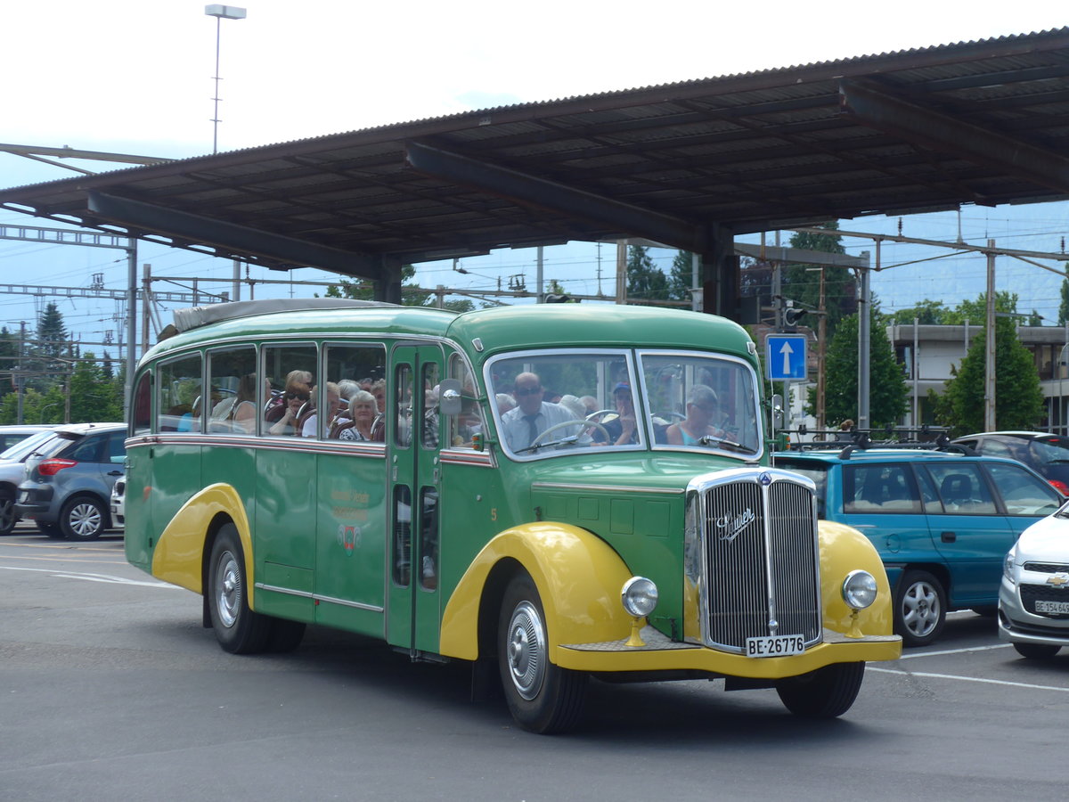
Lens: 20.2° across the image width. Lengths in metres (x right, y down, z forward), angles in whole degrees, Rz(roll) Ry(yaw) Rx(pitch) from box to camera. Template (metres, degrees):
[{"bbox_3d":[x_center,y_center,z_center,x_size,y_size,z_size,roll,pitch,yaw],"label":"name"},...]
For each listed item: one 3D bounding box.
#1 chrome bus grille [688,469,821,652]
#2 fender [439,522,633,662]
[{"bbox_3d":[1.285,0.907,17.084,0.770,1.040,0.310,0,0,-24],"label":"chrome bus grille"},{"bbox_3d":[0.021,1.131,17.843,0.600,0.870,1.800,0,0,-24],"label":"fender"}]

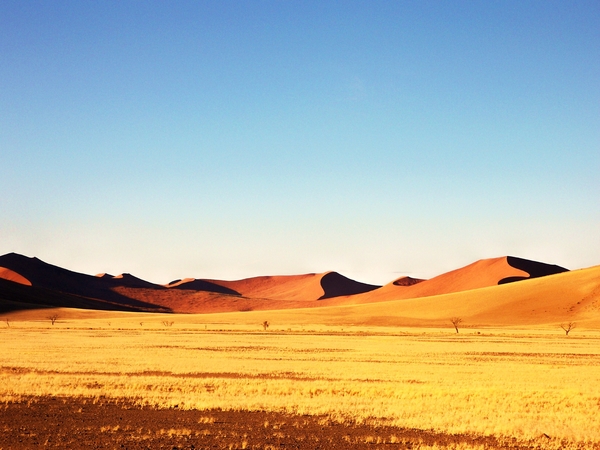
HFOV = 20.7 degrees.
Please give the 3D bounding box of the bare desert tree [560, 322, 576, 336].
[{"bbox_3d":[73.324,28.559,450.000,4.200,3.700,3.900,0,-3,0],"label":"bare desert tree"}]

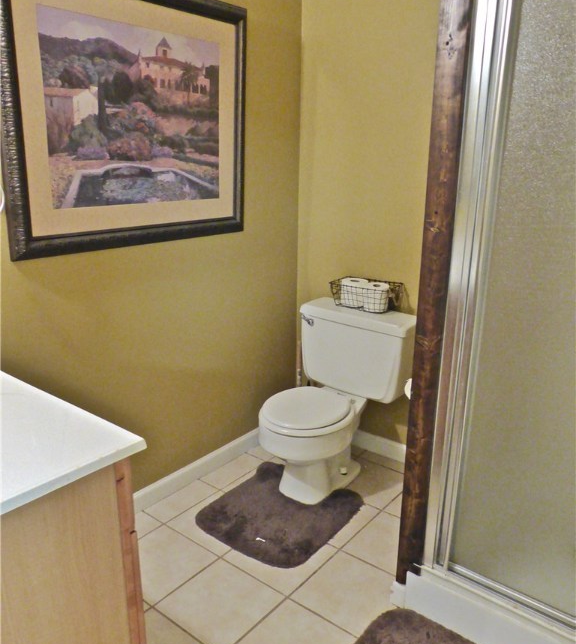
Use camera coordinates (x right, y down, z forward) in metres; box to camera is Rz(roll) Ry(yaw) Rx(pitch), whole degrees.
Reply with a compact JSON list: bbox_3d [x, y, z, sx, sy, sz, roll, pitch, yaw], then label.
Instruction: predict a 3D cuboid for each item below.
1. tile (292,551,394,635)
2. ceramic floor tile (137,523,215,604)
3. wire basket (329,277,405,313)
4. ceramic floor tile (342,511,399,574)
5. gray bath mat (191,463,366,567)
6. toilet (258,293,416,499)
[{"bbox_3d":[0.215,0.902,1.843,0.302,0.010,0.302,13,20,37],"label":"tile"},{"bbox_3d":[-0.454,0.858,1.982,0.302,0.010,0.302,13,20,37],"label":"ceramic floor tile"},{"bbox_3d":[0.354,-0.121,2.512,0.285,0.115,0.180,10,19,31],"label":"wire basket"},{"bbox_3d":[0.407,0.838,2.072,0.302,0.010,0.302,13,20,37],"label":"ceramic floor tile"},{"bbox_3d":[-0.031,0.766,2.257,0.530,0.020,0.597,11,19,33],"label":"gray bath mat"},{"bbox_3d":[0.157,0.353,2.404,0.530,0.735,0.707,13,20,37],"label":"toilet"}]

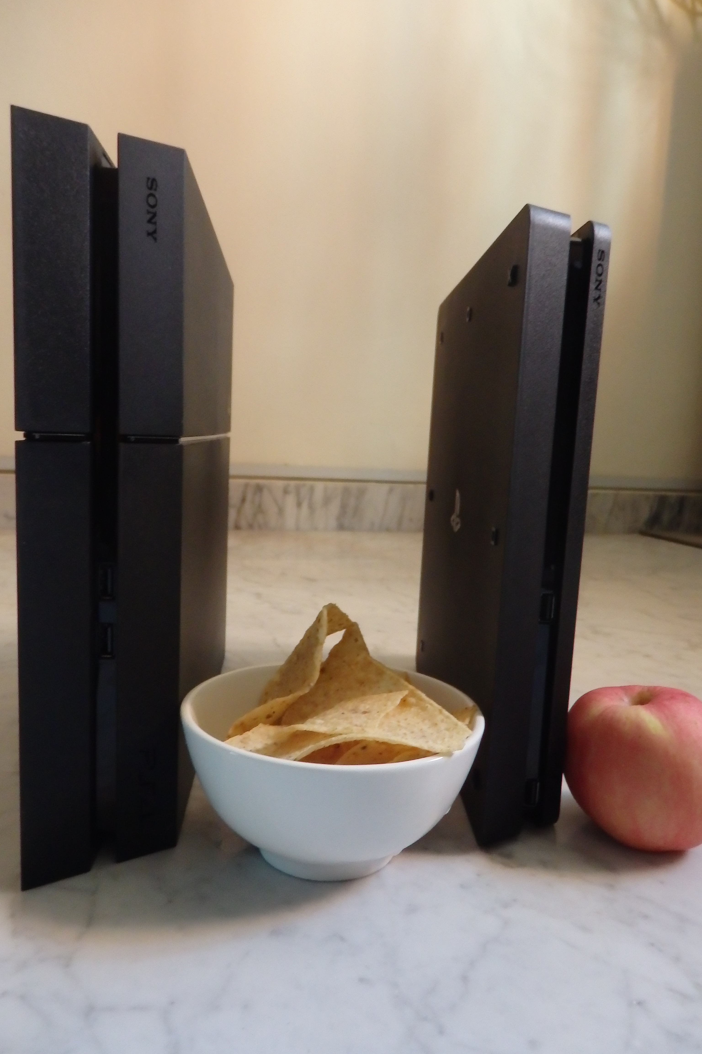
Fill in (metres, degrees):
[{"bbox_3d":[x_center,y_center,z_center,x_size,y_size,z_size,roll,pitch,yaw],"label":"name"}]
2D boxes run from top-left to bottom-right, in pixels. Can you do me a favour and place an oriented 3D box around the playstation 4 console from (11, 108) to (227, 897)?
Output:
[{"bbox_3d":[-0.104,-0.021,0.418,0.053,0.275,0.305,2,8,-5],"label":"playstation 4 console"}]

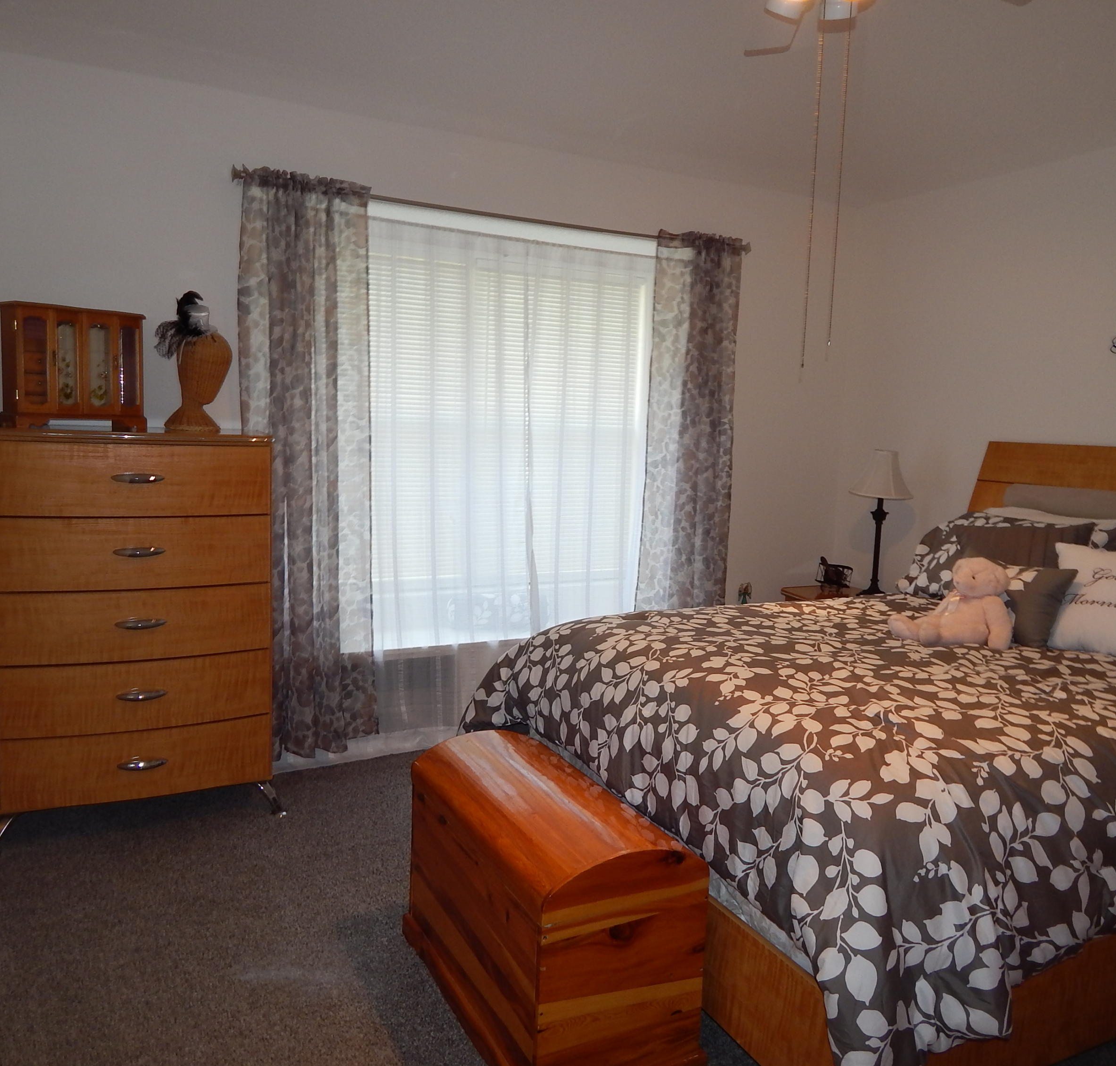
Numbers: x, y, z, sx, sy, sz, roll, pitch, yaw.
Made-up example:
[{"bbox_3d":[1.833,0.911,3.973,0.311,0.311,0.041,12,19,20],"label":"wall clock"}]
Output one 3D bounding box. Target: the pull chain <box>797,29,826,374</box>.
[{"bbox_3d":[0.499,-0.653,1.853,0.020,0.660,0.020,-1,7,-27],"label":"pull chain"}]

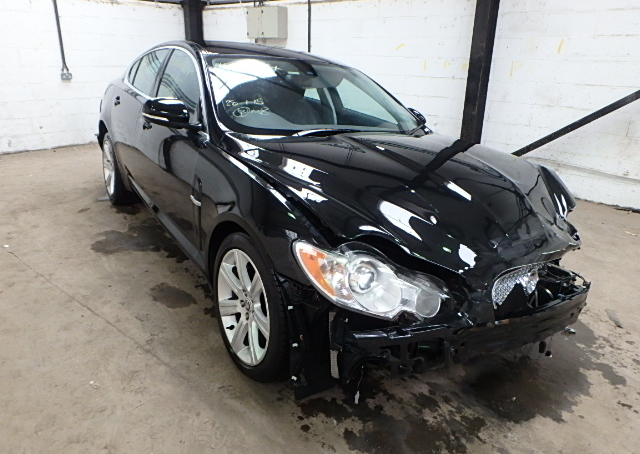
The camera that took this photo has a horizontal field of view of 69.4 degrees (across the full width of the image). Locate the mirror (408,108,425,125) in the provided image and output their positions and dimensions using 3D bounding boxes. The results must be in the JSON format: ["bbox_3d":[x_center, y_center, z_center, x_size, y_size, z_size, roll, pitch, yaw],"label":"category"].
[{"bbox_3d":[0.720,-0.810,3.438,0.250,0.155,0.170,-8,22,-32],"label":"mirror"}]

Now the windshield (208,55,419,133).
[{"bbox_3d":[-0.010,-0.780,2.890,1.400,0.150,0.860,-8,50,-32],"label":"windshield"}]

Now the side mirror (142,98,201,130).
[{"bbox_3d":[-0.800,-0.601,2.468,0.250,0.155,0.170,-8,22,-32],"label":"side mirror"}]

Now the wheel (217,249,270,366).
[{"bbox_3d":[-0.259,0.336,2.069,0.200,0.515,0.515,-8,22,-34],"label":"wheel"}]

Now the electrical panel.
[{"bbox_3d":[-0.781,-3.024,6.867,0.650,0.420,0.200,17,26,37],"label":"electrical panel"}]

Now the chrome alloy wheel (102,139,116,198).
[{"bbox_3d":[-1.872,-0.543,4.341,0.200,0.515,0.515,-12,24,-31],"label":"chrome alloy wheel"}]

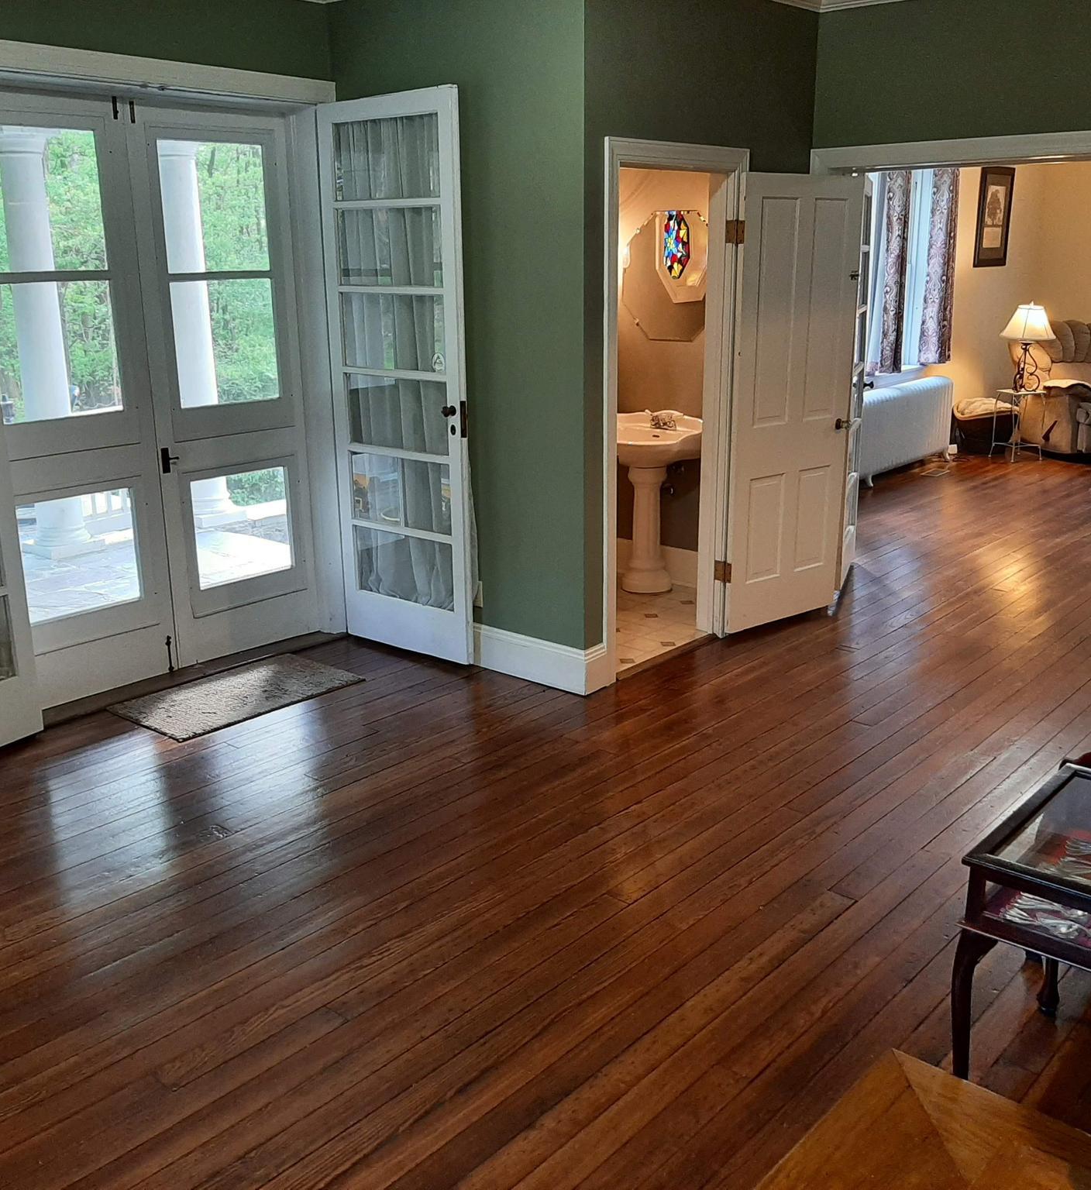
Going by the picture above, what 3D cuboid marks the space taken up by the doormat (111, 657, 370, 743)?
[{"bbox_3d":[-1.241,0.396,4.856,0.492,0.016,0.866,13,21,40],"label":"doormat"}]

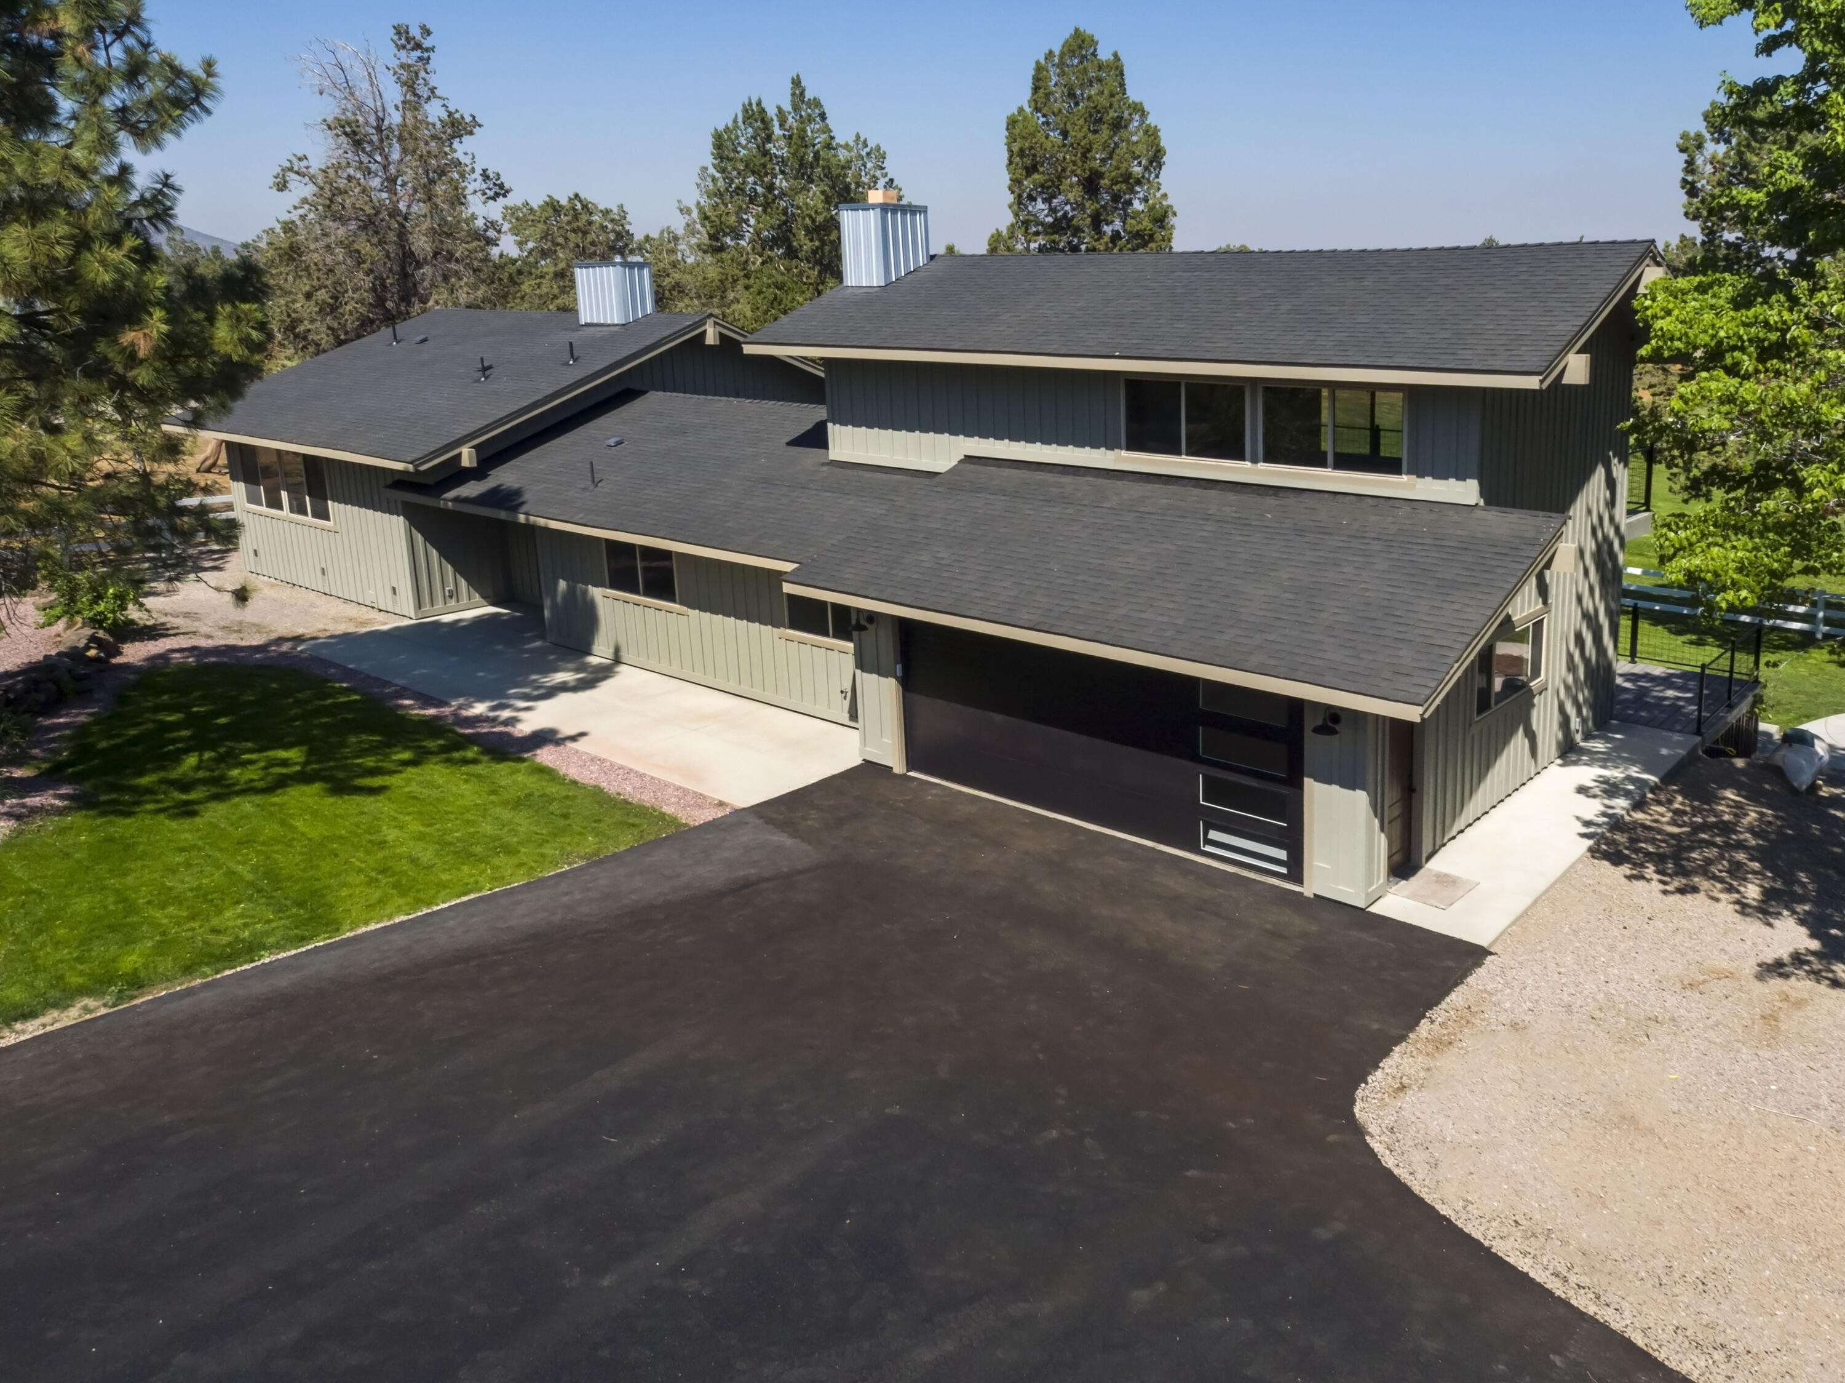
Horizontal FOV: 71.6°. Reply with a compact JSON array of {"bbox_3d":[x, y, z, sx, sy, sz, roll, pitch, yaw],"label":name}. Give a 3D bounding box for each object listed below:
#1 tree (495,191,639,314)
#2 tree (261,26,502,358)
[{"bbox_3d":[-12.024,-12.145,44.915,5.237,9.171,5.237,-5,18,-14],"label":"tree"},{"bbox_3d":[-16.284,-12.780,39.746,7.605,13.509,7.605,-7,18,-20],"label":"tree"}]

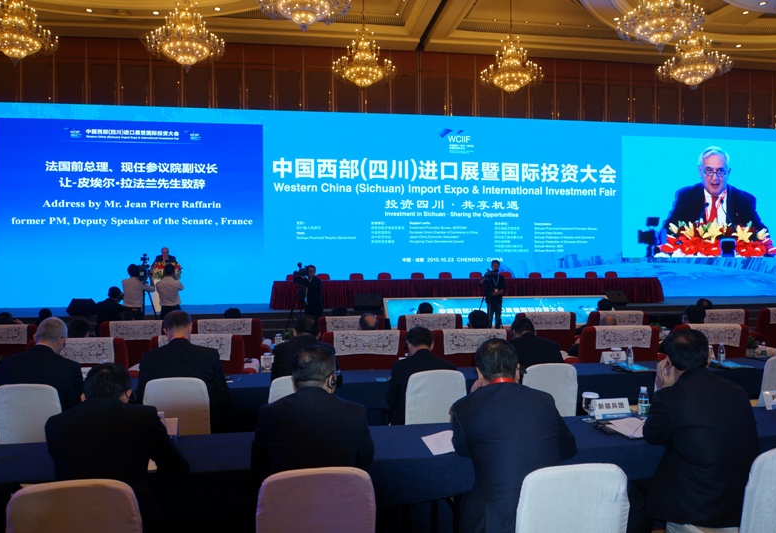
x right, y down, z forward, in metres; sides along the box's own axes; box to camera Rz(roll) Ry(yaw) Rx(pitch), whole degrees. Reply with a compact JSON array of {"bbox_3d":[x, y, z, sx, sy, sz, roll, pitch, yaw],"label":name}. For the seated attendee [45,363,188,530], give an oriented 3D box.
[{"bbox_3d":[-1.102,1.026,2.578,0.560,1.270,0.780,0,1,-10],"label":"seated attendee"}]

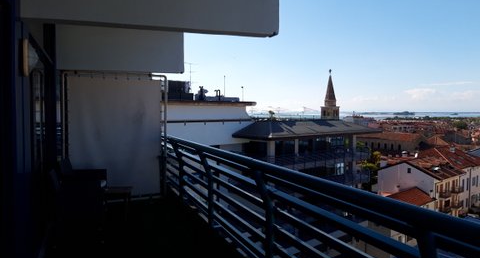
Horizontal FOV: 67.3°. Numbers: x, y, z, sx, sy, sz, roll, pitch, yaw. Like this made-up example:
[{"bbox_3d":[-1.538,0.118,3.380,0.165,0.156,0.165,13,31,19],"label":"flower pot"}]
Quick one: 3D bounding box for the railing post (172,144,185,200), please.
[{"bbox_3d":[-1.049,0.740,6.042,0.180,0.970,0.070,-1,3,-23],"label":"railing post"}]

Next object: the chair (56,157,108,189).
[{"bbox_3d":[-2.408,0.866,5.574,0.610,0.860,0.580,-1,3,-23],"label":"chair"}]

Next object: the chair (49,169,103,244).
[{"bbox_3d":[-1.999,0.917,4.455,0.610,0.860,0.580,-1,3,-23],"label":"chair"}]

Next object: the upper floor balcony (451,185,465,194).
[{"bbox_3d":[47.349,13.114,78.301,3.200,1.200,1.300,-2,3,-40],"label":"upper floor balcony"}]

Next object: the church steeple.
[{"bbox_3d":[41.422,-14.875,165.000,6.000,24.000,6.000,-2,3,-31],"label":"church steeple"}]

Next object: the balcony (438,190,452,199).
[{"bbox_3d":[41.658,13.373,73.001,3.200,1.200,1.300,-2,3,-40],"label":"balcony"}]

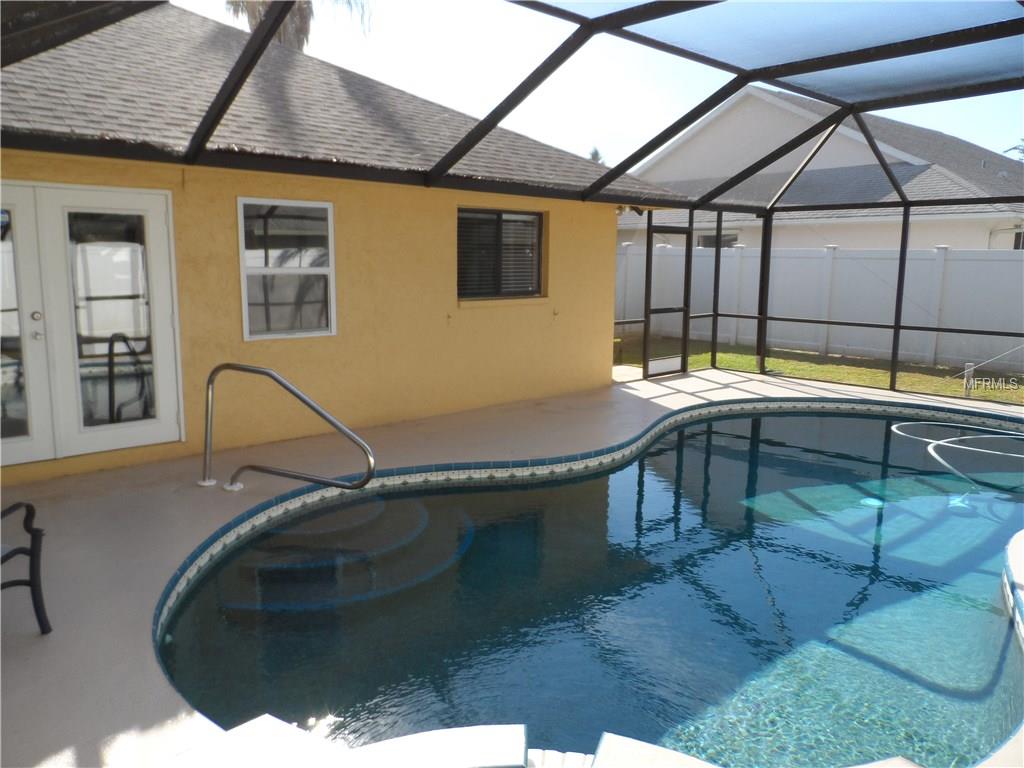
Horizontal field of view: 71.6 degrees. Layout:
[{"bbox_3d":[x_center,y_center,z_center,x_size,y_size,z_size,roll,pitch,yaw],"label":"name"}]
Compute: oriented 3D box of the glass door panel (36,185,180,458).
[{"bbox_3d":[-3.162,-0.471,5.613,0.906,2.034,0.055,-8,15,-41],"label":"glass door panel"}]

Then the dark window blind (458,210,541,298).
[{"bbox_3d":[-0.138,-1.511,8.270,1.350,0.993,0.060,-8,15,-41],"label":"dark window blind"}]

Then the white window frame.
[{"bbox_3d":[-2.039,-1.039,6.500,0.897,1.247,0.070,-8,15,-41],"label":"white window frame"}]

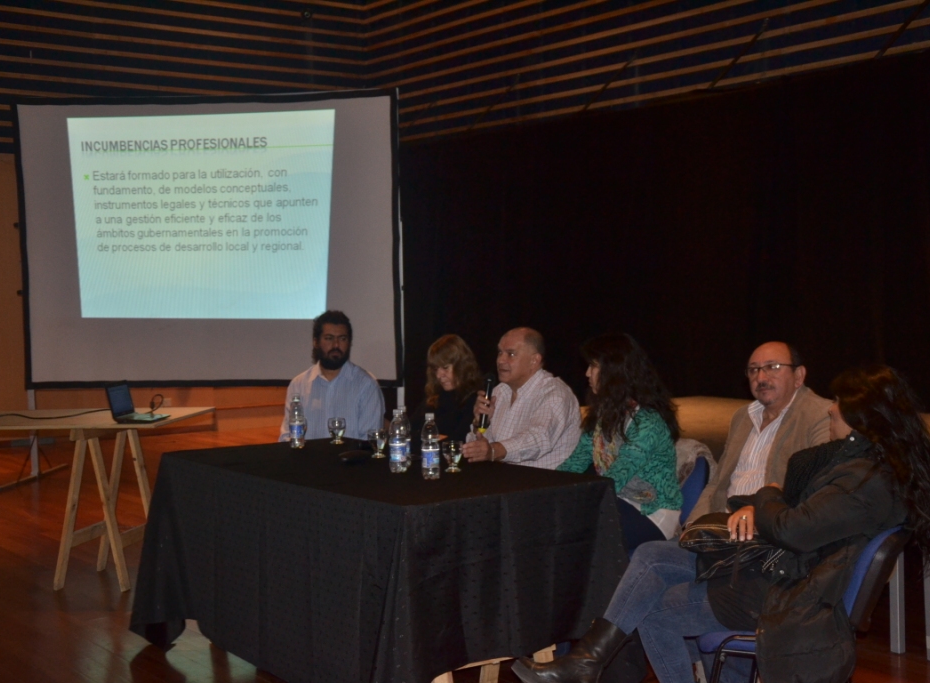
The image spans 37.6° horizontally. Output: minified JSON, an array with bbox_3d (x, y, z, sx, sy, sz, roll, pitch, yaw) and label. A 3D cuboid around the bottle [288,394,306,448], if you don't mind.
[{"bbox_3d":[-0.698,0.330,5.662,0.064,0.218,0.064,0,3,0],"label":"bottle"}]

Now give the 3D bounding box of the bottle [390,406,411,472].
[{"bbox_3d":[-0.241,0.357,4.936,0.064,0.226,0.064,0,3,0],"label":"bottle"}]

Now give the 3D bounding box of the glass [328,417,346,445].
[{"bbox_3d":[-0.542,0.377,5.795,0.073,0.108,0.073,0,3,0],"label":"glass"}]

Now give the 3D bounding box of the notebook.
[{"bbox_3d":[-1.608,0.297,6.730,0.230,0.192,0.275,0,3,7],"label":"notebook"}]

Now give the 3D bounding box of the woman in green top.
[{"bbox_3d":[0.459,0.599,4.854,0.780,1.244,0.510,-2,3,-35],"label":"woman in green top"}]

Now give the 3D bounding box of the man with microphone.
[{"bbox_3d":[0.118,0.578,5.277,0.760,1.250,0.570,-2,3,-39],"label":"man with microphone"}]

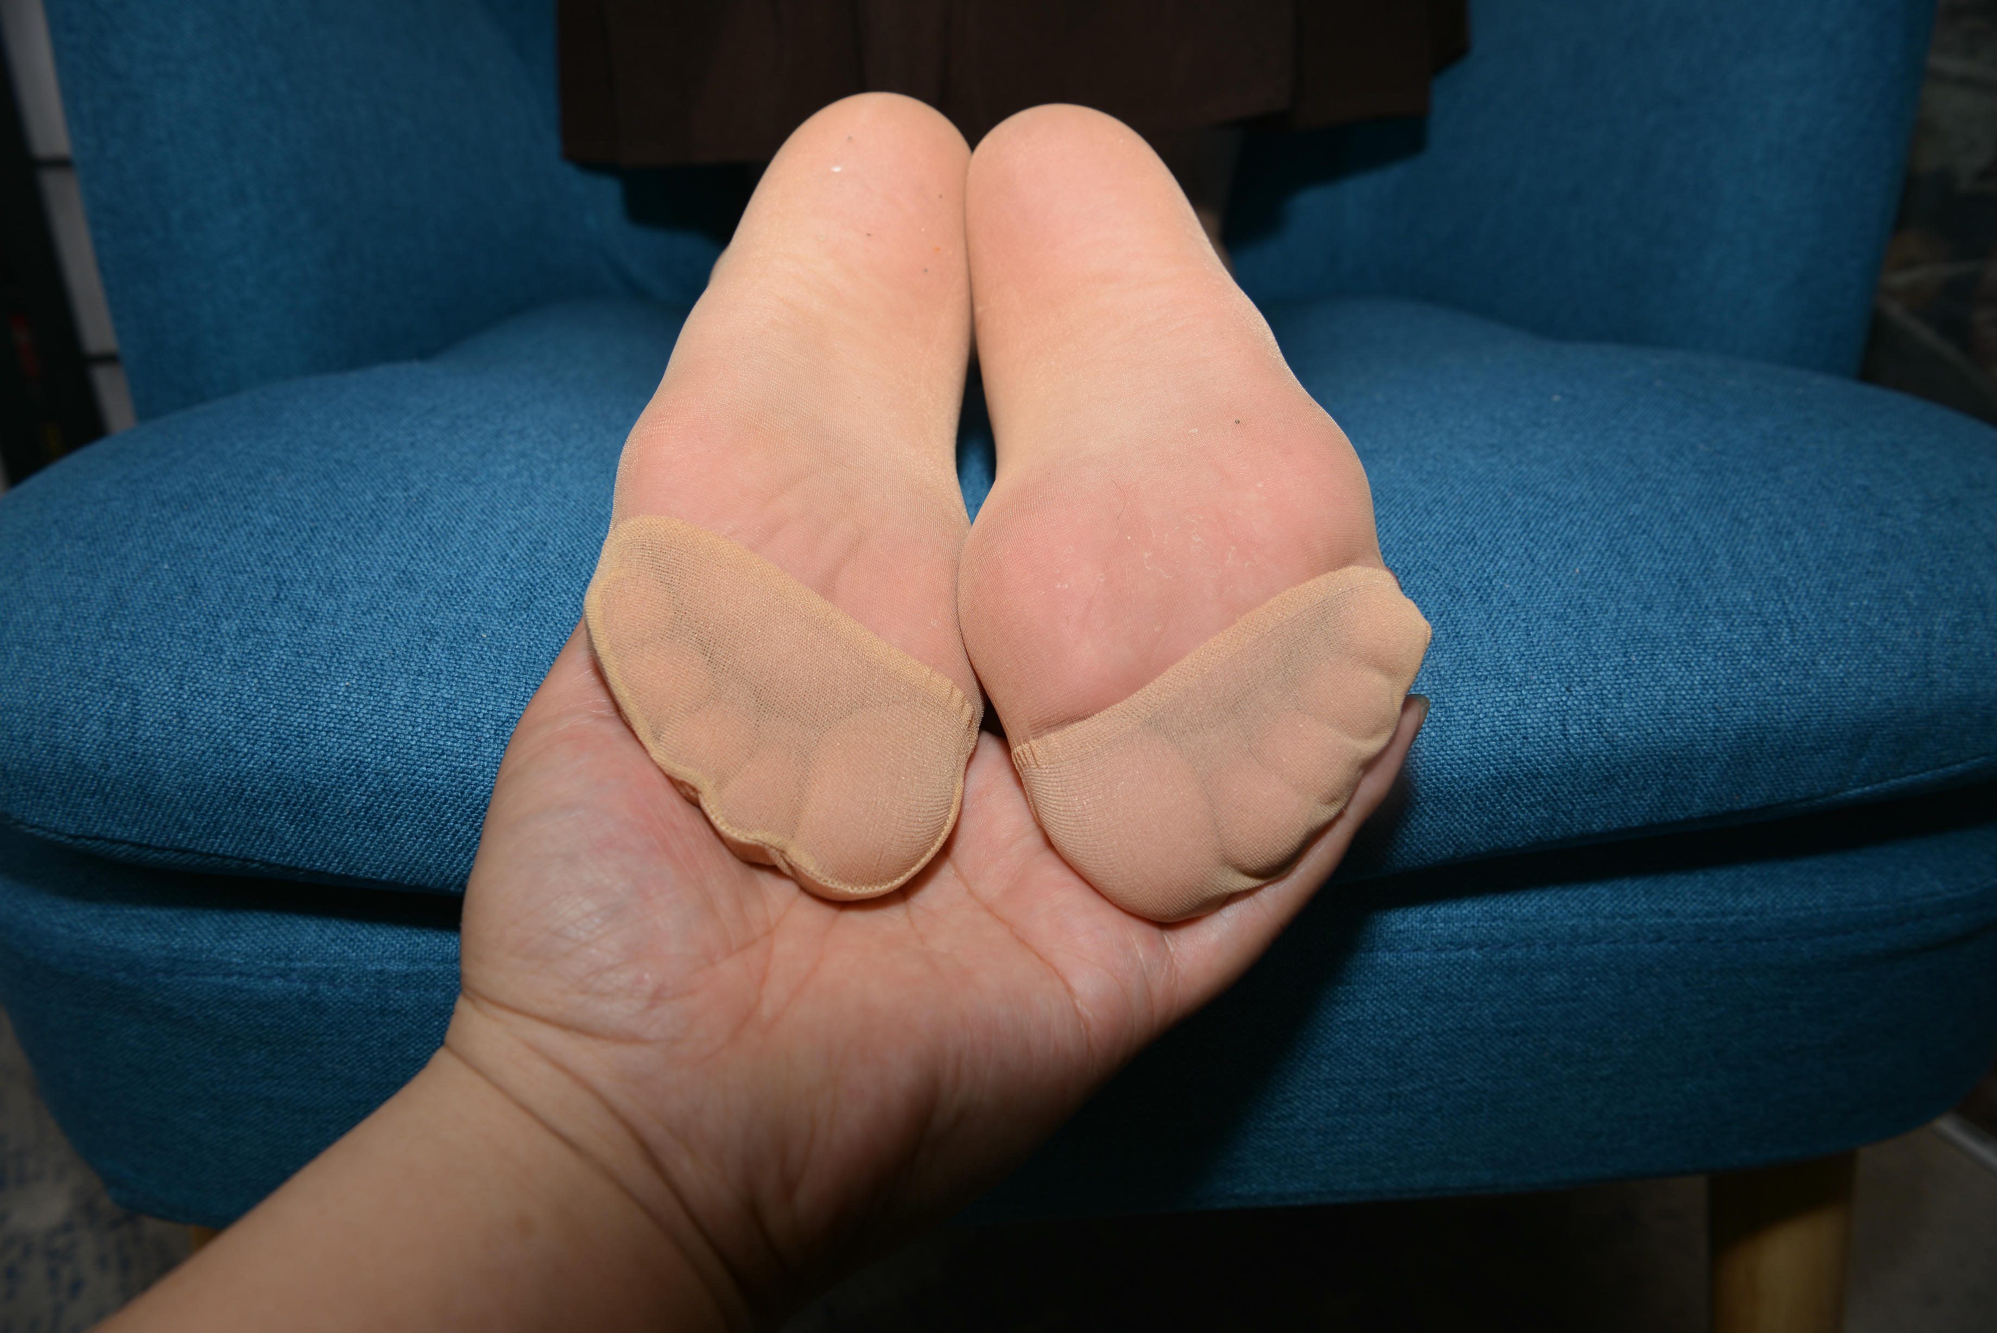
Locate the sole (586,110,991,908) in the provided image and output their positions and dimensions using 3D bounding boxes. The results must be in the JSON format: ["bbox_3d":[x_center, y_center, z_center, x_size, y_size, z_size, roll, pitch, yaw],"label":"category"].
[{"bbox_3d":[-0.043,-0.034,0.333,0.090,0.066,0.225,5,60,-5],"label":"sole"}]

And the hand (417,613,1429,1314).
[{"bbox_3d":[-0.003,0.033,0.257,0.175,0.055,0.115,-27,65,-20],"label":"hand"}]

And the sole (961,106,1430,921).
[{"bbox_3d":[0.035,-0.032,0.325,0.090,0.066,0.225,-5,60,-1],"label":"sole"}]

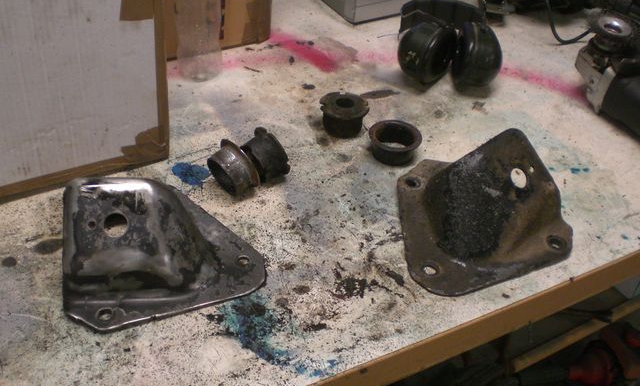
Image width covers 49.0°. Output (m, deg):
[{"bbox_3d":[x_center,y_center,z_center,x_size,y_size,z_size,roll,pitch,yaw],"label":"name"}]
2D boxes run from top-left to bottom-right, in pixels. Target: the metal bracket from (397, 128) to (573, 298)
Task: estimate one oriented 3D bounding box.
[{"bbox_3d":[0.166,-0.007,0.781,0.203,0.080,0.208,-15,40,-20],"label":"metal bracket"}]

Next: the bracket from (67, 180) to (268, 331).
[{"bbox_3d":[-0.173,0.023,0.727,0.203,0.080,0.208,-11,39,-16],"label":"bracket"}]

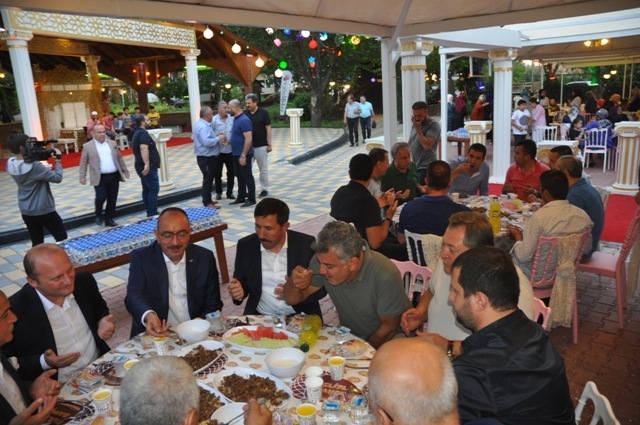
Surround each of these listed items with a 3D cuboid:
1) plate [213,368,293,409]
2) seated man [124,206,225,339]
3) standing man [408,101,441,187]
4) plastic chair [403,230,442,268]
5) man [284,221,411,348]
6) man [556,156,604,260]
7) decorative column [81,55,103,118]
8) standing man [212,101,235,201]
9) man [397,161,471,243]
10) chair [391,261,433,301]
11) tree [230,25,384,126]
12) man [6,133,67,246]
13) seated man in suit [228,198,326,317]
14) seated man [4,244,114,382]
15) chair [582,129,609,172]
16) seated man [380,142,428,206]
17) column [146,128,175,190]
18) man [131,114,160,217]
[{"bbox_3d":[-0.257,0.659,1.795,0.370,0.060,0.197,8,17,41],"label":"plate"},{"bbox_3d":[-0.614,0.626,2.301,0.550,1.280,0.770,-7,14,-15],"label":"seated man"},{"bbox_3d":[1.266,-0.508,5.738,0.520,1.618,0.420,9,18,43],"label":"standing man"},{"bbox_3d":[0.903,0.518,3.619,0.420,0.900,0.480,3,15,23],"label":"plastic chair"},{"bbox_3d":[0.188,0.636,2.191,0.580,1.220,0.800,9,18,41],"label":"man"},{"bbox_3d":[2.081,0.165,4.115,0.760,1.240,0.520,5,16,31],"label":"man"},{"bbox_3d":[-8.155,-4.195,17.641,0.500,2.920,0.500,2,15,23],"label":"decorative column"},{"bbox_3d":[-1.791,-1.100,8.694,0.520,1.770,0.360,-7,14,-14],"label":"standing man"},{"bbox_3d":[0.885,0.236,3.535,0.540,1.290,0.780,1,14,18],"label":"man"},{"bbox_3d":[0.340,0.730,2.331,0.460,0.910,0.400,-15,18,-40],"label":"chair"},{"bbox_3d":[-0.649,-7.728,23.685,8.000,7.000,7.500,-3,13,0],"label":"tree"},{"bbox_3d":[-3.169,-0.045,5.388,0.520,1.670,0.500,-13,16,-36],"label":"man"},{"bbox_3d":[-0.193,0.573,2.527,0.560,1.250,0.700,-3,13,2],"label":"seated man in suit"},{"bbox_3d":[-0.979,0.737,2.014,0.770,1.240,0.560,8,18,40],"label":"seated man"},{"bbox_3d":[5.633,-1.294,9.783,0.420,0.870,0.440,9,18,41],"label":"chair"},{"bbox_3d":[0.842,0.001,4.462,0.540,1.277,0.750,-10,15,-23],"label":"seated man"},{"bbox_3d":[-3.036,-1.027,9.241,0.360,1.130,0.360,6,16,36],"label":"column"},{"bbox_3d":[-2.932,-0.751,7.972,0.460,1.740,0.530,-6,14,-12],"label":"man"}]

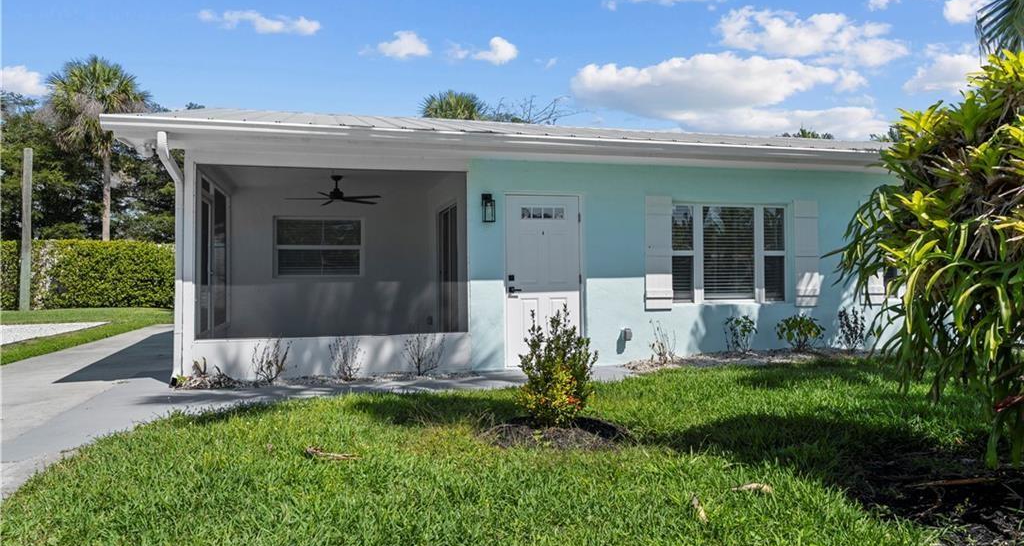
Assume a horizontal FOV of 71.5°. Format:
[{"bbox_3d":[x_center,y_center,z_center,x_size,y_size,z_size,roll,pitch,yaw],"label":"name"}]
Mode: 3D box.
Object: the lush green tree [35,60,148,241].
[{"bbox_3d":[-16.700,-3.700,28.500,3.900,9.800,3.900,-1,-1,0],"label":"lush green tree"}]

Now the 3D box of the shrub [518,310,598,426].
[{"bbox_3d":[0.365,0.750,5.700,0.650,0.960,0.630,-1,-1,0],"label":"shrub"}]

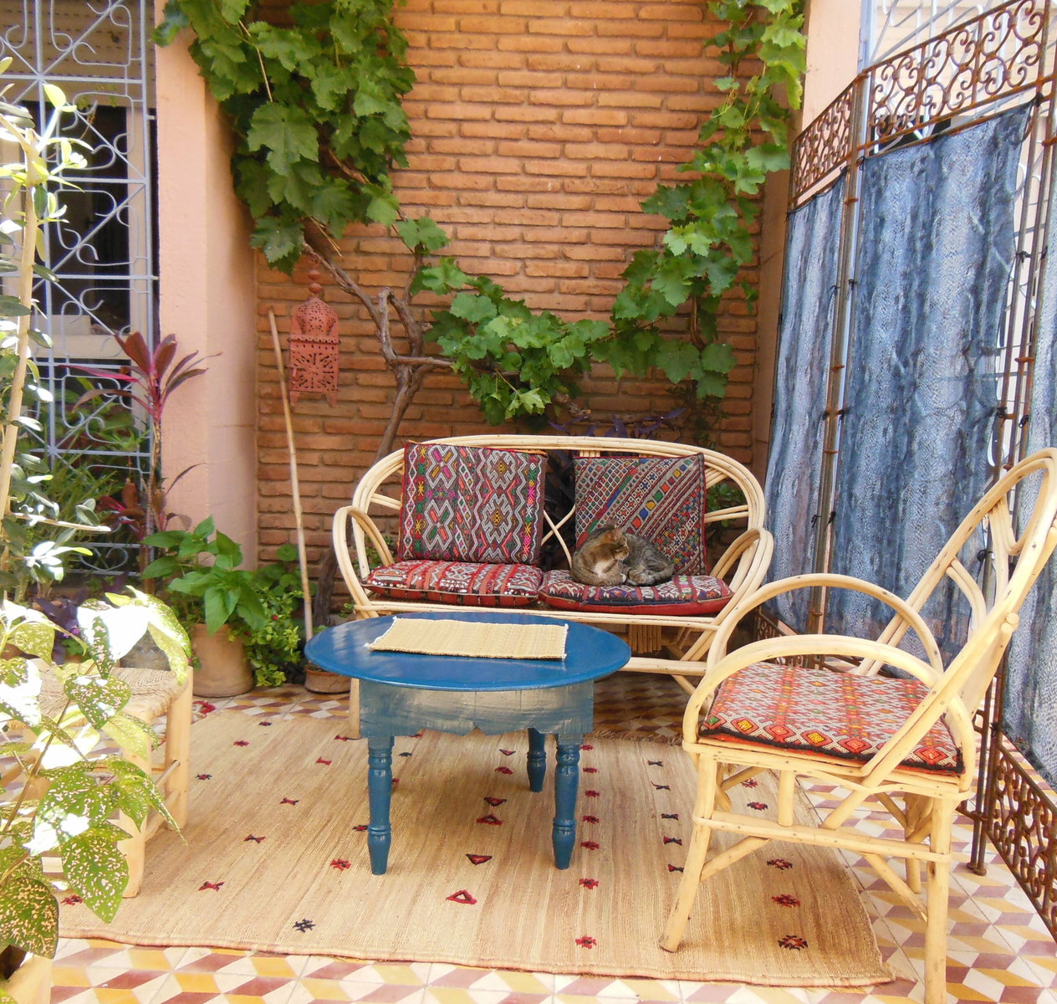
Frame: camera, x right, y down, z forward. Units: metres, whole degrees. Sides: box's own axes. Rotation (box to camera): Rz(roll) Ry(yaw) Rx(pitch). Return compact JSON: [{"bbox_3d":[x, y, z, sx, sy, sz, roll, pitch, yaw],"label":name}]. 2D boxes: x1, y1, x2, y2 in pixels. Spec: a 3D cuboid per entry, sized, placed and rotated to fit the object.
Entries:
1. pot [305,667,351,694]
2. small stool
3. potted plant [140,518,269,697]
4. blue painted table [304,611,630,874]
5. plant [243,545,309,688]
[{"bbox_3d":[-0.665,0.587,3.259,0.175,0.071,0.175,2,5,0],"label":"pot"},{"bbox_3d":[-0.902,0.545,1.952,0.352,0.366,0.348,1,5,-3],"label":"small stool"},{"bbox_3d":[-1.070,0.330,3.195,0.406,0.562,0.364,2,5,2],"label":"potted plant"},{"bbox_3d":[-0.132,0.524,2.175,0.718,0.423,0.718,1,5,-8],"label":"blue painted table"},{"bbox_3d":[-0.857,0.376,3.268,0.224,0.478,0.229,2,5,2],"label":"plant"}]

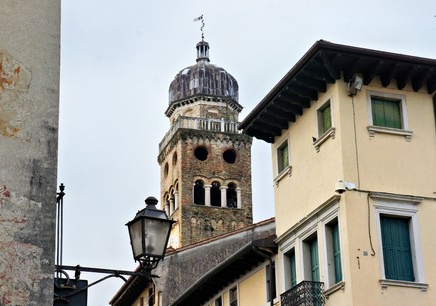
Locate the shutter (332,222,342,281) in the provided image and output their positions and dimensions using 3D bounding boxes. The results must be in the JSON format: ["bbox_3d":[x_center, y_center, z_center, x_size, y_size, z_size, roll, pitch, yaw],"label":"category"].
[{"bbox_3d":[3.204,2.662,27.739,0.140,1.776,0.842,5,-21,-17],"label":"shutter"}]

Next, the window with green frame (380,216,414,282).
[{"bbox_3d":[4.682,2.541,27.542,1.009,1.764,0.100,7,-22,-22],"label":"window with green frame"}]

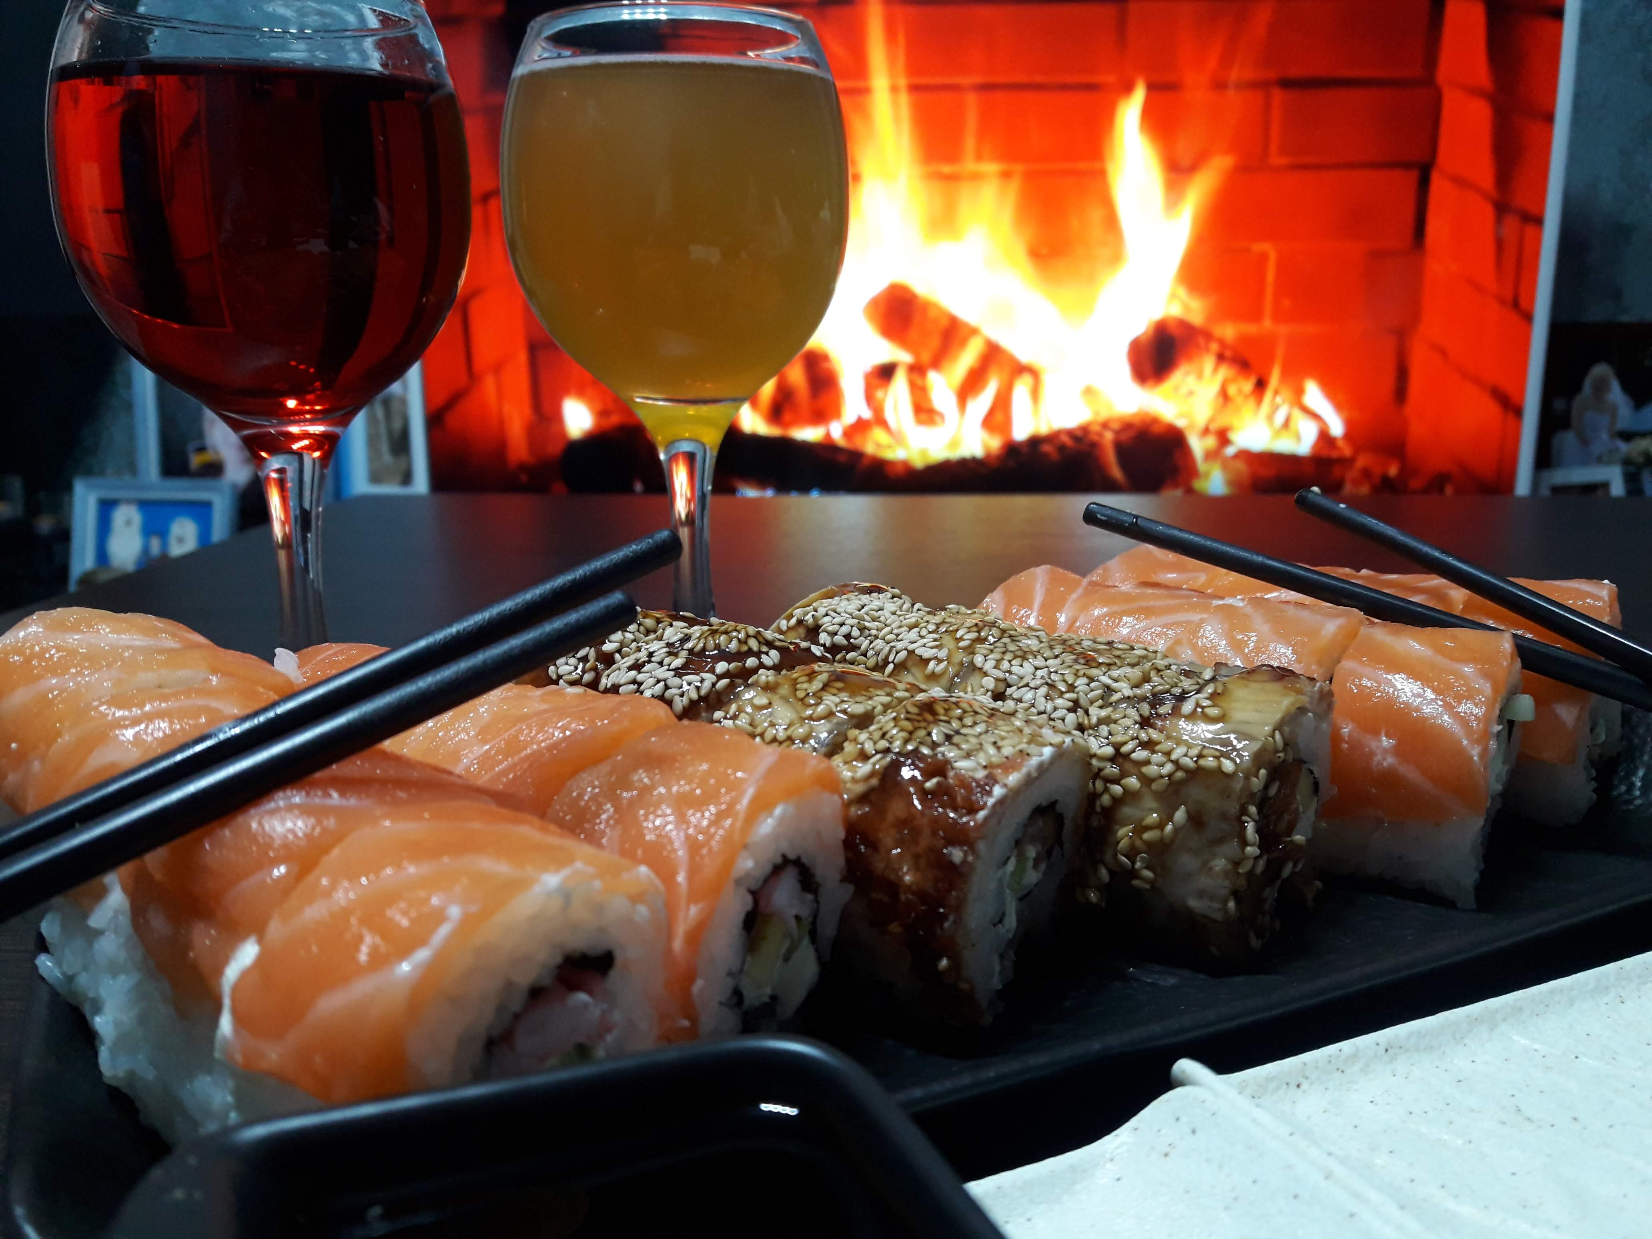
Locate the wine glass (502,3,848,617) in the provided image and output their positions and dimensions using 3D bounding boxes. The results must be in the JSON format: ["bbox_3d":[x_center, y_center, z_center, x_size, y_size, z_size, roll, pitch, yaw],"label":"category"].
[{"bbox_3d":[-0.034,-0.048,0.313,0.077,0.170,0.077,0,13,0],"label":"wine glass"}]

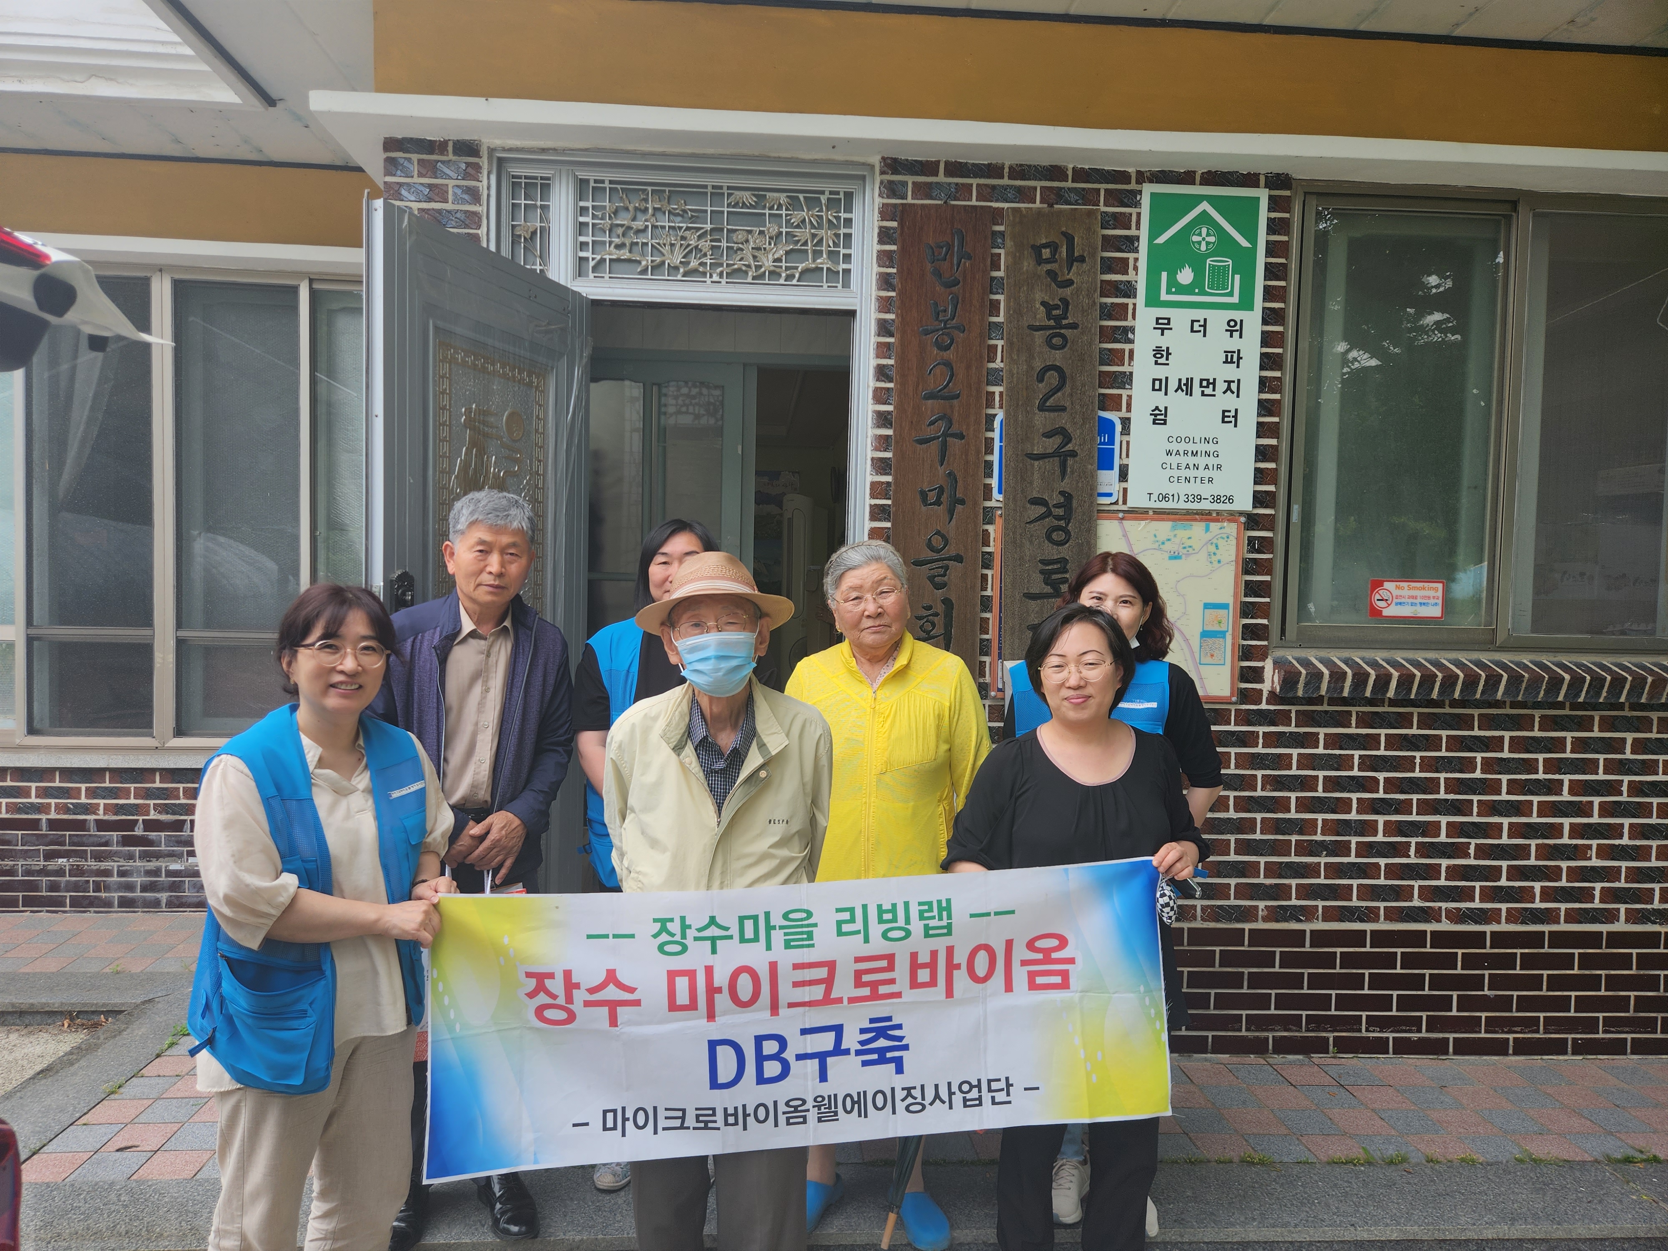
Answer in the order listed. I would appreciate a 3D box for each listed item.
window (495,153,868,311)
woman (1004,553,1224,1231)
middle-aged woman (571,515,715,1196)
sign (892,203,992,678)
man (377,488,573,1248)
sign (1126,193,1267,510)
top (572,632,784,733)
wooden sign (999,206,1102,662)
[{"bbox_3d":[-0.470,-1.196,3.446,1.133,0.424,0.120,1,3,-3],"label":"window"},{"bbox_3d":[0.687,0.625,2.740,0.546,1.600,0.360,1,3,-3],"label":"woman"},{"bbox_3d":[-0.403,0.565,2.826,0.536,1.660,0.330,1,3,-5],"label":"middle-aged woman"},{"bbox_3d":[0.324,-0.458,3.418,0.281,1.623,0.045,1,3,-3],"label":"sign"},{"bbox_3d":[-0.834,0.541,2.593,0.480,1.710,0.380,1,3,-11],"label":"man"},{"bbox_3d":[1.134,-0.864,3.470,0.393,0.994,0.030,1,3,-3],"label":"sign"},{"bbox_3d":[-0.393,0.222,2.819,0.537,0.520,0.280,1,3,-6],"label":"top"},{"bbox_3d":[0.654,-0.496,3.422,0.286,1.538,0.045,1,3,-3],"label":"wooden sign"}]

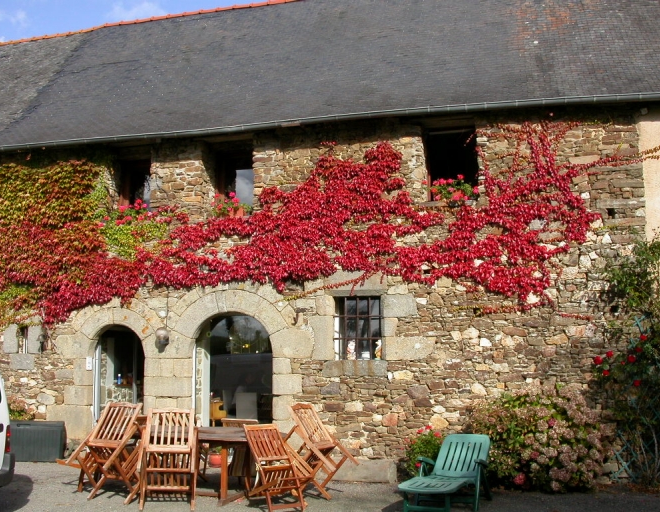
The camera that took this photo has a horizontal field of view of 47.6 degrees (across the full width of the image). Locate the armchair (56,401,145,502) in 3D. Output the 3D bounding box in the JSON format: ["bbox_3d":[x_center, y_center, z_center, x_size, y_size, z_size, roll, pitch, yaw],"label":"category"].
[{"bbox_3d":[-2.600,2.266,8.755,0.580,1.070,0.680,-6,-10,38],"label":"armchair"}]

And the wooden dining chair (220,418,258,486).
[{"bbox_3d":[-1.160,2.449,9.356,0.520,0.860,0.550,-2,-8,15],"label":"wooden dining chair"}]

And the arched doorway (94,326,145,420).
[{"bbox_3d":[-3.373,2.178,12.109,0.959,2.077,0.260,-2,-8,15],"label":"arched doorway"}]

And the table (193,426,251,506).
[{"bbox_3d":[-1.380,2.394,8.506,1.600,0.740,1.150,-2,-8,15],"label":"table"}]

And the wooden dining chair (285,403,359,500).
[{"bbox_3d":[-0.070,2.256,8.676,0.650,1.070,0.570,-5,-9,32],"label":"wooden dining chair"}]

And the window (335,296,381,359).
[{"bbox_3d":[0.429,1.082,11.172,0.723,0.944,0.200,-2,-8,15],"label":"window"}]

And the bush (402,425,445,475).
[{"bbox_3d":[1.300,2.652,10.186,0.600,0.690,0.520,-2,-8,15],"label":"bush"}]

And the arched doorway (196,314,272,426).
[{"bbox_3d":[-1.461,2.025,11.595,1.276,2.241,0.260,-2,-8,15],"label":"arched doorway"}]

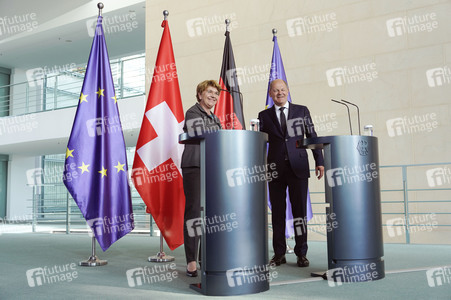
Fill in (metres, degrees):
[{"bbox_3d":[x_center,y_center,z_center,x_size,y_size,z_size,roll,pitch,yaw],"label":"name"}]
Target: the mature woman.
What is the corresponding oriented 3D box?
[{"bbox_3d":[-0.184,0.218,3.998,0.460,1.621,0.360,3,-7,-38],"label":"mature woman"}]

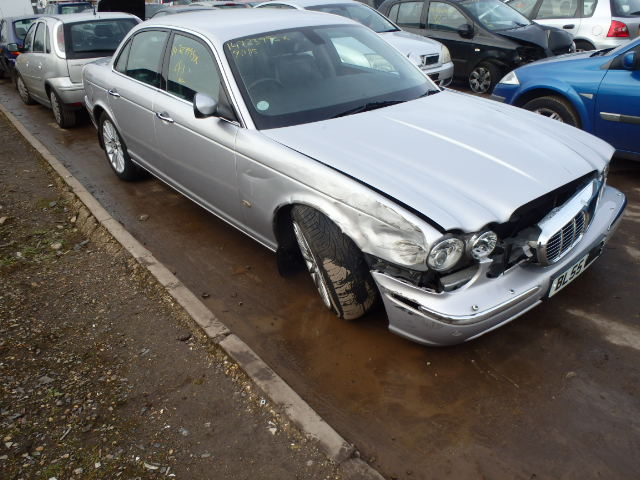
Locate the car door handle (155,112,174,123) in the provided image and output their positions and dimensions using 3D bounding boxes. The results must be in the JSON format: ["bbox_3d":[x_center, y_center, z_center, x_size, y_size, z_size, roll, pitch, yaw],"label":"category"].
[{"bbox_3d":[-1.027,-0.808,3.443,0.060,0.055,0.210,-21,31,-33],"label":"car door handle"}]

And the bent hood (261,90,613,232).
[{"bbox_3d":[0.691,-0.560,2.844,1.520,0.240,1.358,-21,37,-33],"label":"bent hood"}]

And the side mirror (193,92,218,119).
[{"bbox_3d":[-0.619,-0.745,2.853,0.180,0.145,0.120,-21,31,-33],"label":"side mirror"}]

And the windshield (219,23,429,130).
[{"bbox_3d":[0.103,-1.137,3.372,1.548,0.166,0.915,-21,64,-33],"label":"windshield"}]

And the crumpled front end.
[{"bbox_3d":[1.086,0.052,2.608,1.820,0.380,0.520,-21,31,-33],"label":"crumpled front end"}]

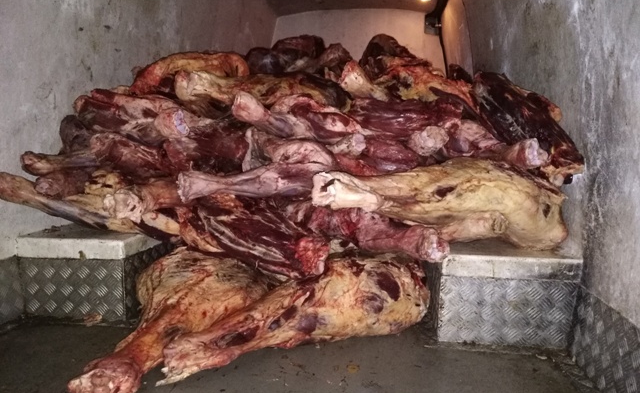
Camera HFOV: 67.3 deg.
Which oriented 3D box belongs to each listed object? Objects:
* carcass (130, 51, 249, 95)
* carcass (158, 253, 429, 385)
[{"bbox_3d":[-0.597,-0.534,2.230,0.550,0.250,0.400,0,6,-4],"label":"carcass"},{"bbox_3d":[-0.081,0.293,1.407,0.790,0.220,0.300,-2,7,-25],"label":"carcass"}]

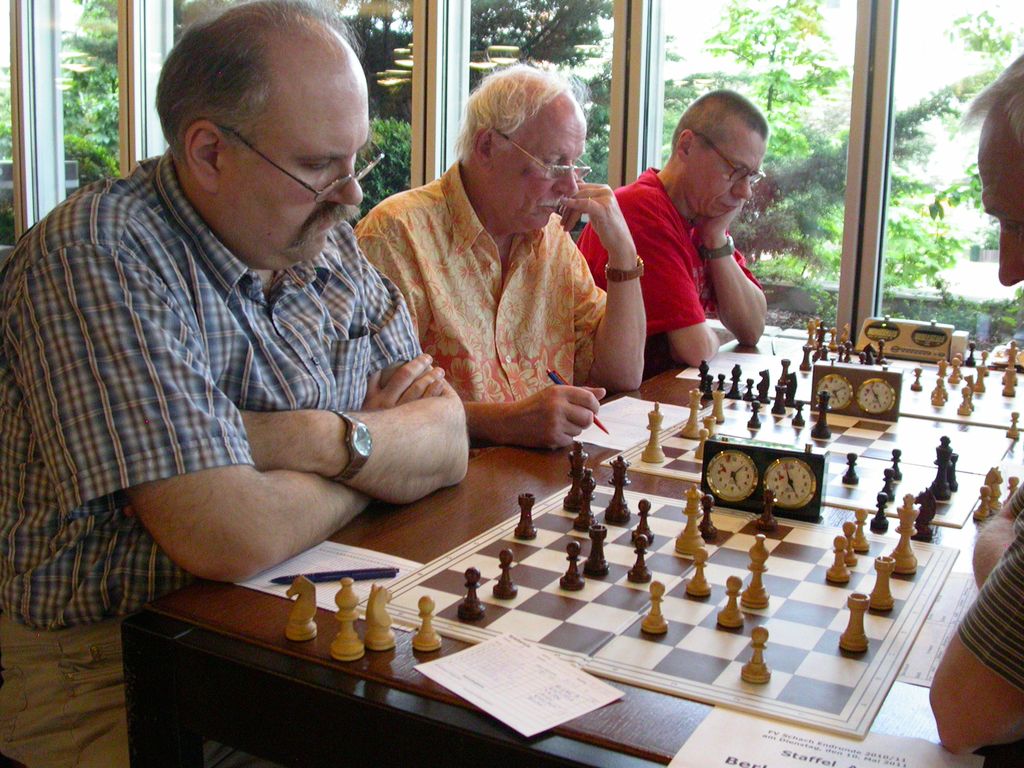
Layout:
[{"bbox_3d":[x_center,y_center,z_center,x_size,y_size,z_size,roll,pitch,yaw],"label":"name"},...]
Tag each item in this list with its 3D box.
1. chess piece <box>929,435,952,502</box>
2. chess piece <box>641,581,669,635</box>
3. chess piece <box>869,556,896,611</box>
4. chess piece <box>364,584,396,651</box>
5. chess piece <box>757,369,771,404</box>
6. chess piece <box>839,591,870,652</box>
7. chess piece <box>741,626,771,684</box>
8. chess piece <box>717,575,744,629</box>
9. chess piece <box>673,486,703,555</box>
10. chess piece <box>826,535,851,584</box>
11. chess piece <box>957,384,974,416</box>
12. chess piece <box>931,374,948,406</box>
[{"bbox_3d":[0.568,0.110,1.472,0.030,0.084,0.030,7,14,29],"label":"chess piece"},{"bbox_3d":[0.134,0.205,1.041,0.026,0.048,0.026,1,12,0],"label":"chess piece"},{"bbox_3d":[0.357,0.190,1.078,0.027,0.051,0.027,8,13,29],"label":"chess piece"},{"bbox_3d":[-0.120,0.211,1.028,0.027,0.059,0.027,9,14,34],"label":"chess piece"},{"bbox_3d":[0.452,0.004,2.022,0.030,0.060,0.028,4,12,17],"label":"chess piece"},{"bbox_3d":[0.314,0.215,1.020,0.027,0.053,0.027,7,14,29],"label":"chess piece"},{"bbox_3d":[0.207,0.225,0.944,0.026,0.048,0.026,7,14,29],"label":"chess piece"},{"bbox_3d":[0.204,0.199,1.037,0.026,0.048,0.026,8,13,29],"label":"chess piece"},{"bbox_3d":[0.198,0.146,1.228,0.033,0.076,0.033,8,13,29],"label":"chess piece"},{"bbox_3d":[0.341,0.180,1.167,0.026,0.048,0.026,7,14,29],"label":"chess piece"},{"bbox_3d":[0.776,0.030,1.921,0.025,0.049,0.025,8,13,29],"label":"chess piece"},{"bbox_3d":[0.758,0.015,1.993,0.025,0.049,0.025,8,13,29],"label":"chess piece"}]

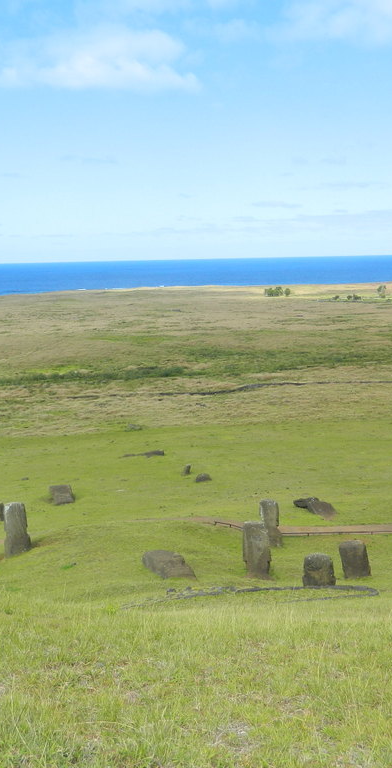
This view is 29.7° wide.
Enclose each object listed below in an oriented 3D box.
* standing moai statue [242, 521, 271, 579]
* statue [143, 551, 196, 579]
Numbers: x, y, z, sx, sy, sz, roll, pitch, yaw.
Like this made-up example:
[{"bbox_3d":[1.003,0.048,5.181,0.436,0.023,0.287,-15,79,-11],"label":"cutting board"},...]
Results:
[{"bbox_3d":[5.097,13.926,62.000,2.200,4.450,1.800,-3,10,2],"label":"standing moai statue"},{"bbox_3d":[-2.294,15.451,63.300,2.500,1.250,3.900,-10,16,-41],"label":"statue"}]

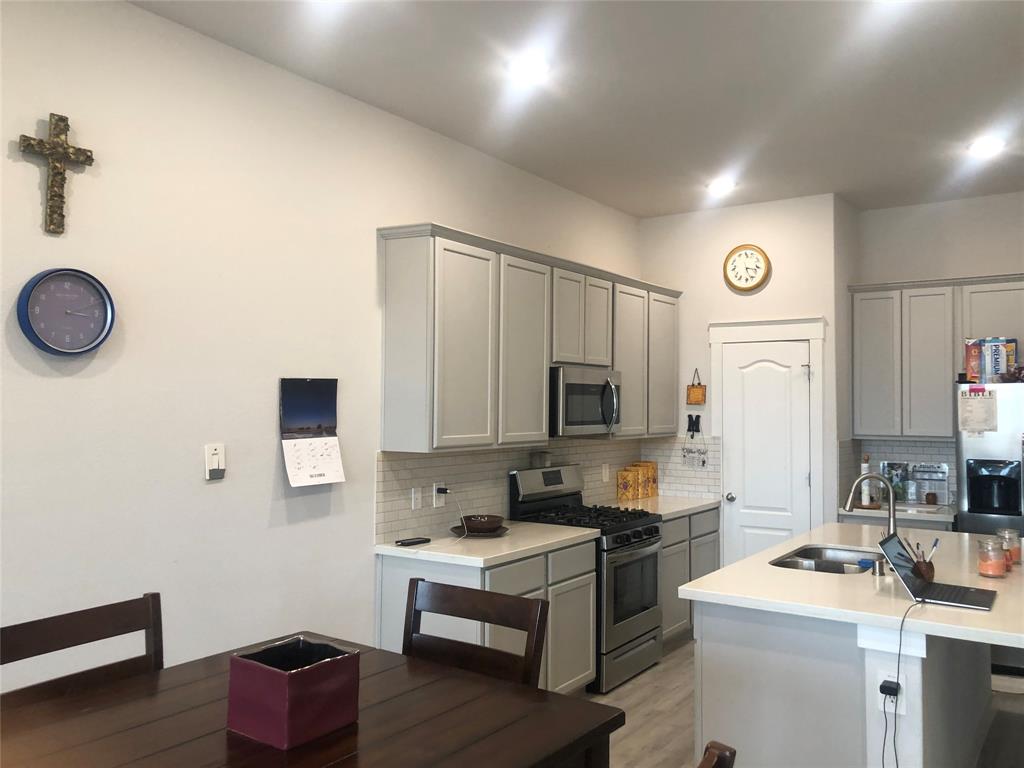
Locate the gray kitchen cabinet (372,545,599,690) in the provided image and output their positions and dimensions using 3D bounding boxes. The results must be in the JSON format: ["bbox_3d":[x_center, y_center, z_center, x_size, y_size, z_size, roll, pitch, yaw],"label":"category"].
[{"bbox_3d":[-0.091,1.261,4.298,0.633,0.859,1.040,-1,-2,35],"label":"gray kitchen cabinet"}]

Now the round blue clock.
[{"bbox_3d":[-1.473,-0.238,2.751,0.075,0.287,0.287,-1,-2,35],"label":"round blue clock"}]

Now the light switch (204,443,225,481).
[{"bbox_3d":[-1.160,0.303,3.235,0.024,0.132,0.078,-1,-2,35],"label":"light switch"}]

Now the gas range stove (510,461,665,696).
[{"bbox_3d":[0.465,1.120,4.960,0.670,1.204,0.765,-1,-2,35],"label":"gas range stove"}]

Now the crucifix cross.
[{"bbox_3d":[-1.508,-0.698,2.748,0.032,0.400,0.240,-1,-2,35],"label":"crucifix cross"}]

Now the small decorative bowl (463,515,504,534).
[{"bbox_3d":[-0.153,0.738,4.335,0.228,0.077,0.228,0,-1,0],"label":"small decorative bowl"}]

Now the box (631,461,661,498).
[{"bbox_3d":[1.008,0.721,6.274,0.145,0.257,0.145,-1,-2,35],"label":"box"}]

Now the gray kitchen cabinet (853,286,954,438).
[{"bbox_3d":[2.817,-0.130,5.914,0.661,1.046,0.325,-1,-2,35],"label":"gray kitchen cabinet"}]

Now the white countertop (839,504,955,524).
[{"bbox_3d":[2.704,0.862,5.711,0.686,0.036,0.730,-1,-2,35],"label":"white countertop"}]

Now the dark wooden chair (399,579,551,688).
[{"bbox_3d":[-0.246,1.114,2.183,0.475,1.045,0.545,-1,-2,35],"label":"dark wooden chair"}]

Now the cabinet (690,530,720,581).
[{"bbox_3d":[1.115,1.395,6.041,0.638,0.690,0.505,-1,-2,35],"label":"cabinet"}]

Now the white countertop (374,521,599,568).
[{"bbox_3d":[-0.085,0.801,4.232,0.645,0.037,1.067,-1,-2,35],"label":"white countertop"}]

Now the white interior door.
[{"bbox_3d":[1.807,0.716,5.897,0.622,2.026,0.040,-1,-2,35],"label":"white interior door"}]

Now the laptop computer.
[{"bbox_3d":[1.538,0.667,2.981,0.340,0.205,0.367,-1,-2,35],"label":"laptop computer"}]

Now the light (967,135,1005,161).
[{"bbox_3d":[2.664,-1.314,4.644,0.185,0.025,0.185,-1,-2,35],"label":"light"}]

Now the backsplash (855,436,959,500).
[{"bbox_3d":[2.889,0.624,6.023,0.641,0.456,0.018,-1,-2,35],"label":"backsplash"}]

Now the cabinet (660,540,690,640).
[{"bbox_3d":[0.808,1.329,5.520,0.610,0.600,0.480,-1,-2,35],"label":"cabinet"}]

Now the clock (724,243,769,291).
[{"bbox_3d":[1.668,-0.819,5.866,0.335,0.335,0.045,-1,-2,35],"label":"clock"}]

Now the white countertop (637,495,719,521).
[{"bbox_3d":[0.948,0.847,5.723,0.645,0.037,1.016,-1,-2,35],"label":"white countertop"}]

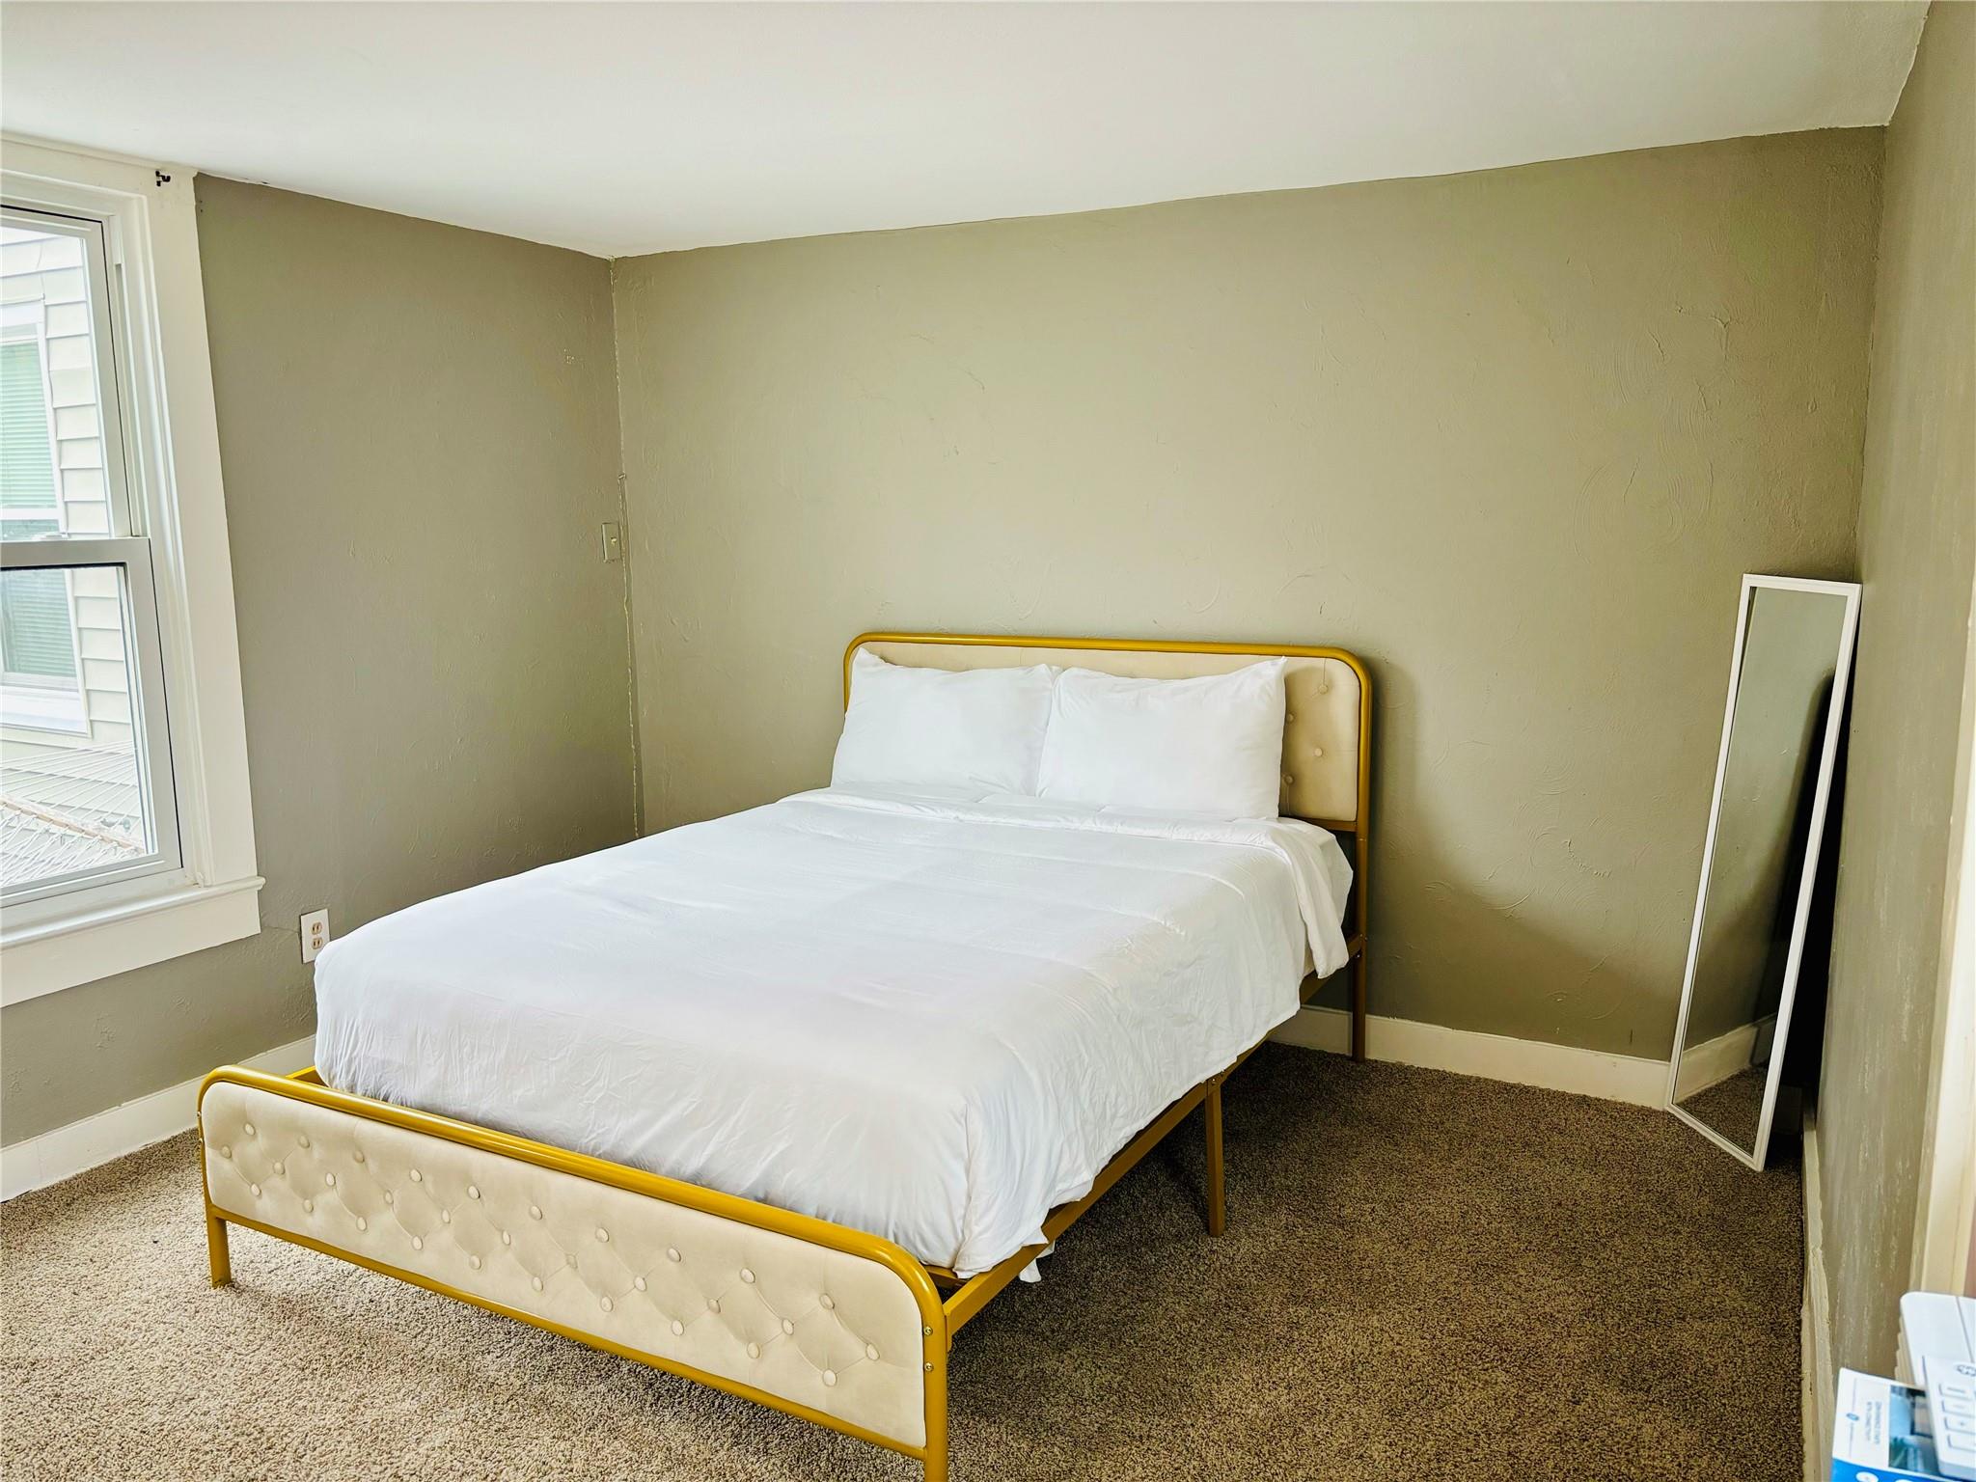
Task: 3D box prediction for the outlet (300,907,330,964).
[{"bbox_3d":[-1.617,0.470,3.569,0.008,0.116,0.071,4,10,29],"label":"outlet"}]

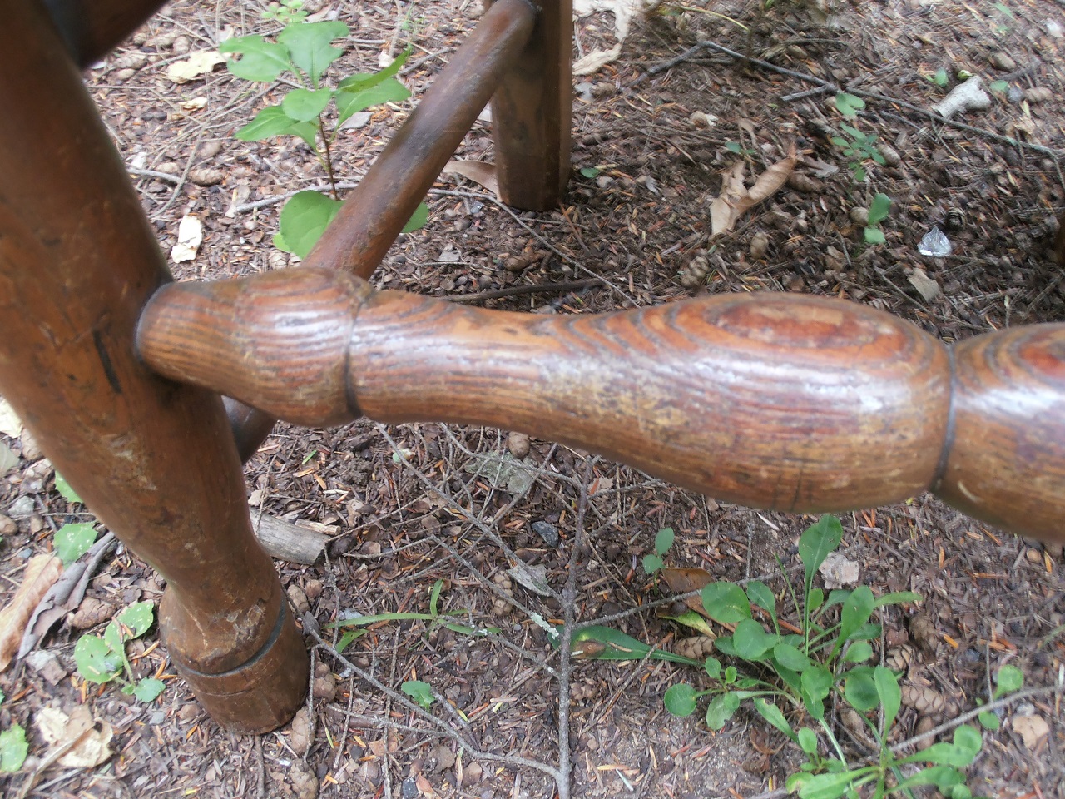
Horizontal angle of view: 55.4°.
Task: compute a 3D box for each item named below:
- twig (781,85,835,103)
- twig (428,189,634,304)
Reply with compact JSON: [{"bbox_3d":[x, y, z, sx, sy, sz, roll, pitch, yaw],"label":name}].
[{"bbox_3d":[0.205,-0.227,0.755,0.048,0.006,0.007,-19,47,-18],"label":"twig"},{"bbox_3d":[0.004,-0.105,0.638,0.180,0.007,0.025,33,54,28],"label":"twig"}]

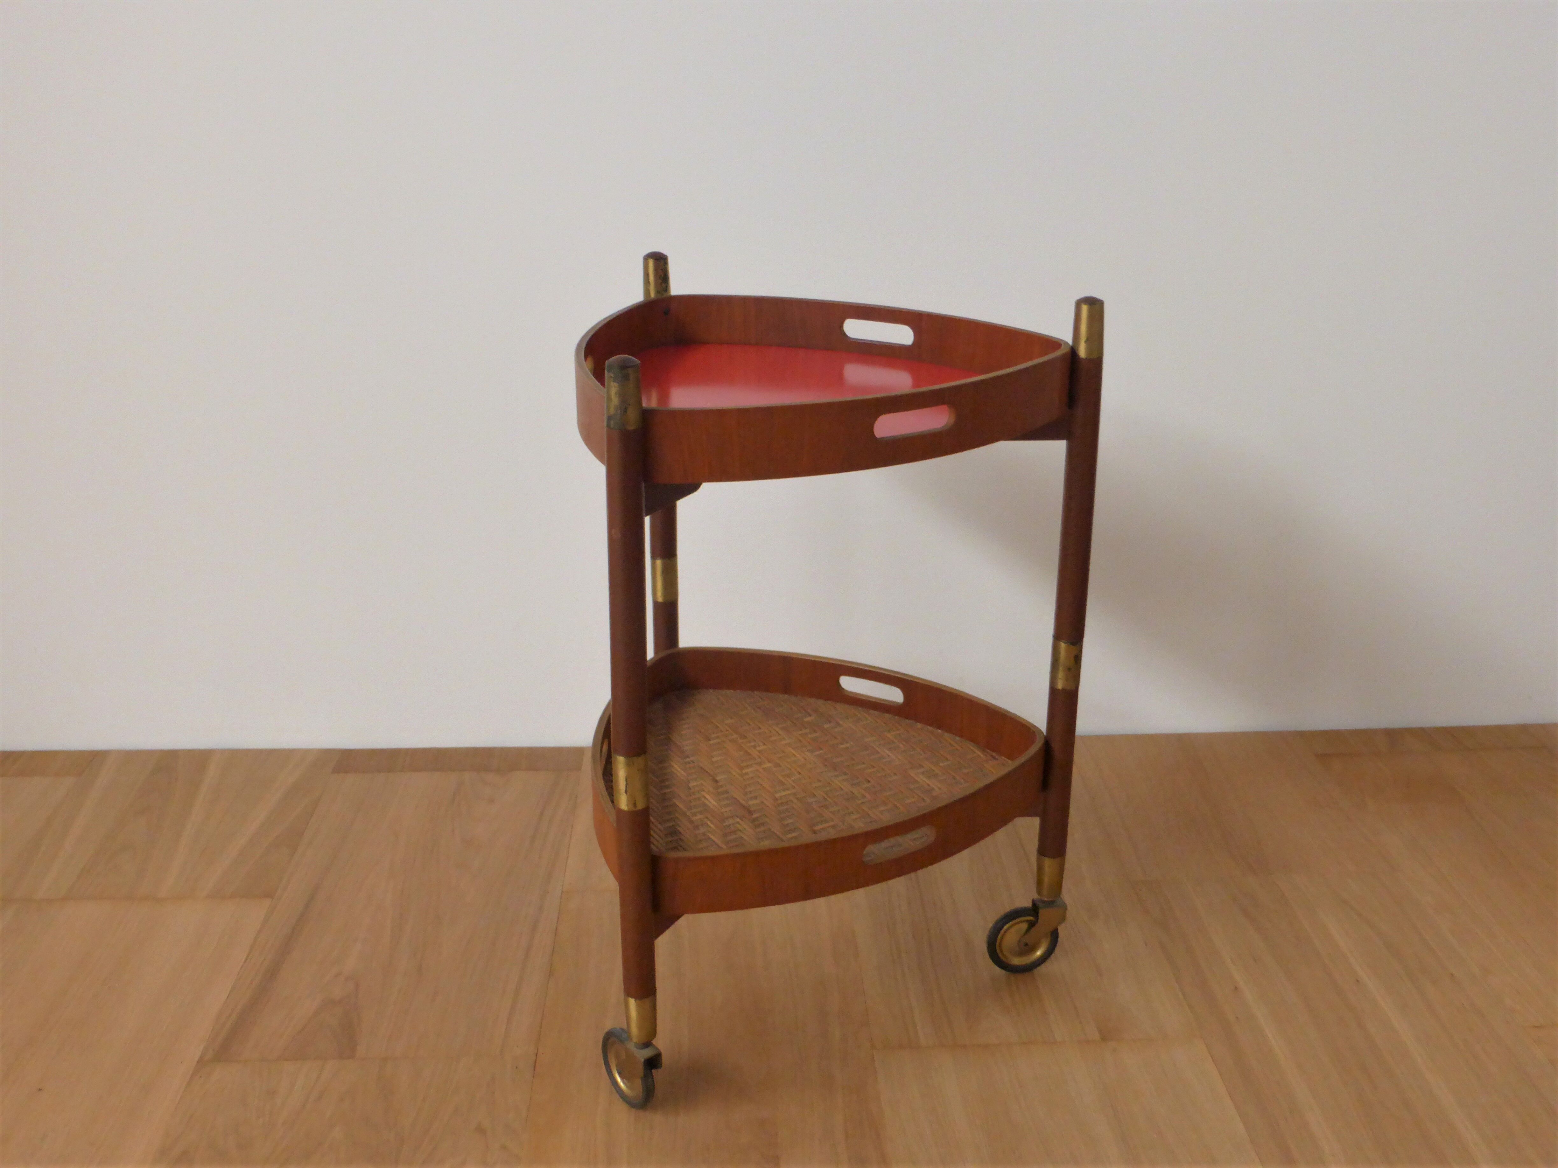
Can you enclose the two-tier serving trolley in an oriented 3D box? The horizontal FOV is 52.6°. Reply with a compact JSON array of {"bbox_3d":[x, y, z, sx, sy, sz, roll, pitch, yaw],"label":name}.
[{"bbox_3d":[0.056,0.069,1.513,0.474,0.691,0.490,0,21,-1],"label":"two-tier serving trolley"}]

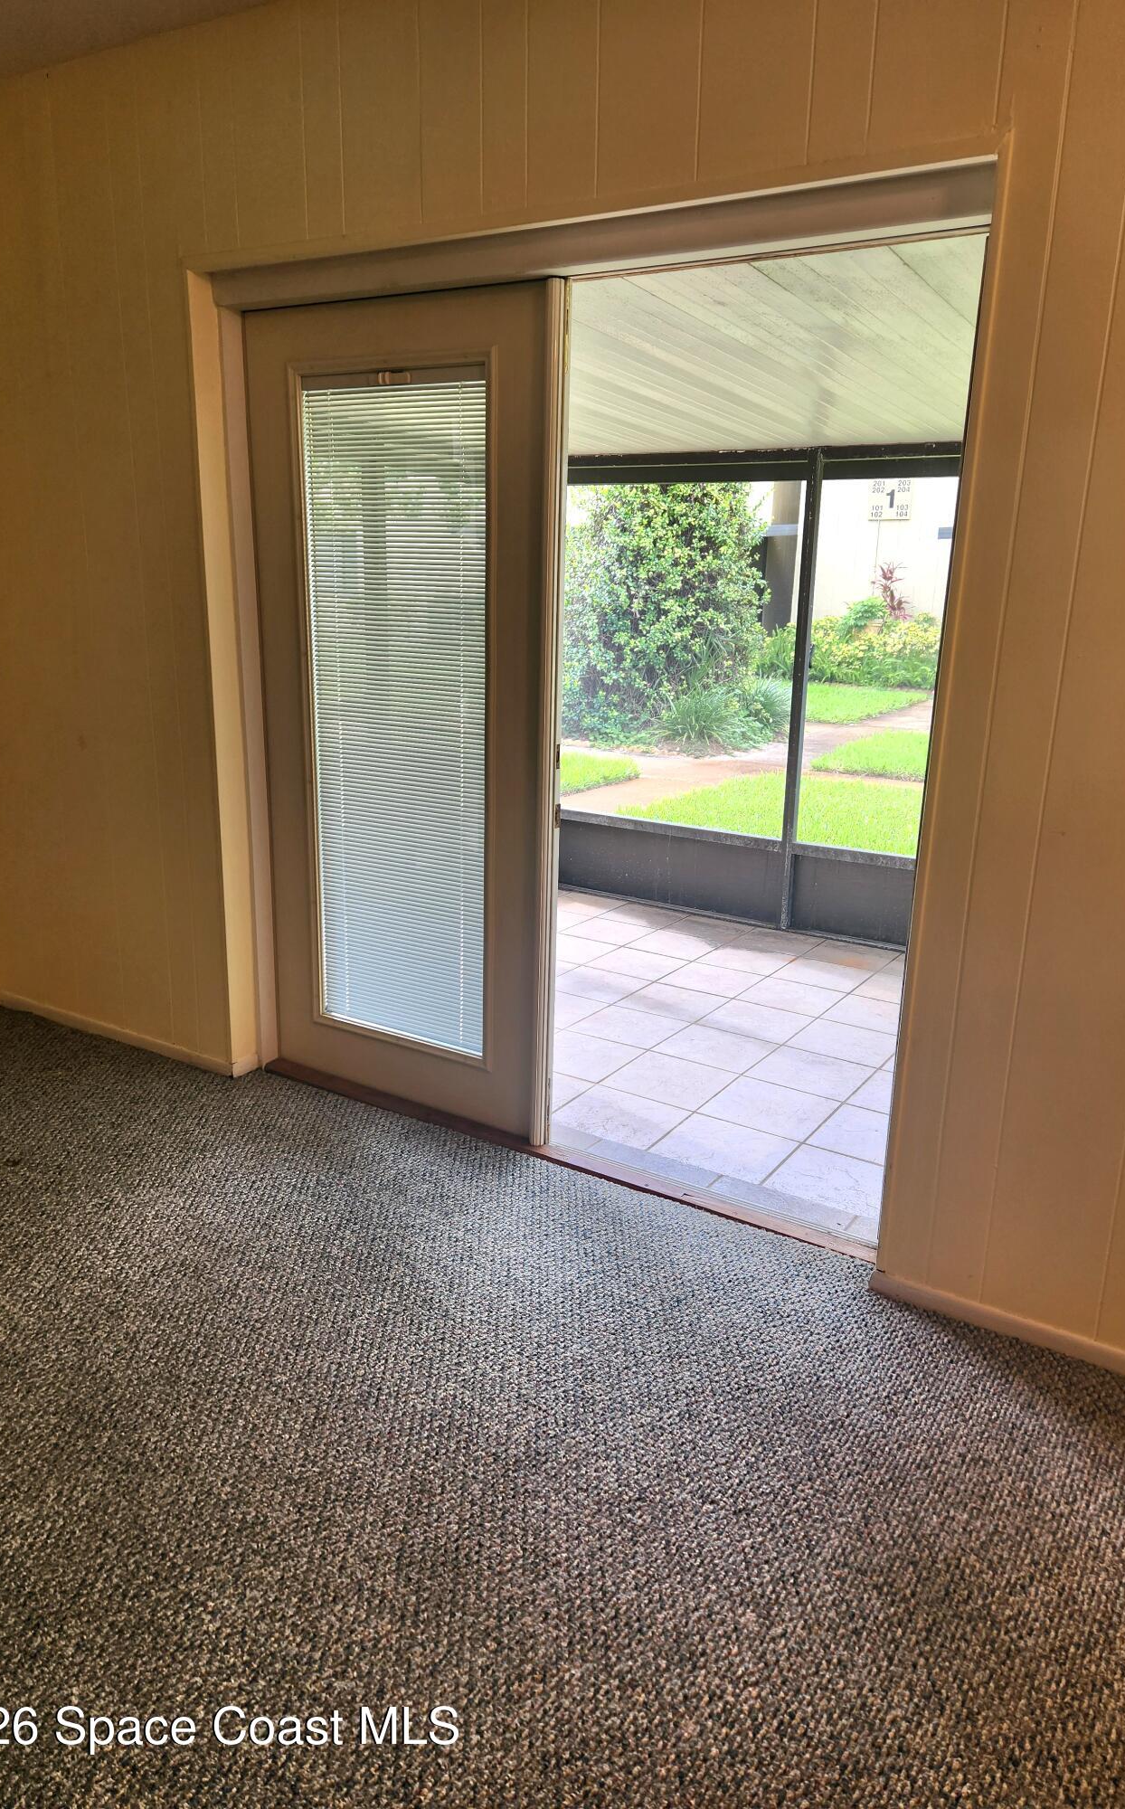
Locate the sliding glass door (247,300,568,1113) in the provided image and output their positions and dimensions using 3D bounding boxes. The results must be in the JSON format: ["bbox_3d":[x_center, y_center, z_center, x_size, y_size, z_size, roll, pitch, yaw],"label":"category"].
[{"bbox_3d":[-0.410,-0.436,3.051,0.952,2.008,0.060,11,18,31],"label":"sliding glass door"}]

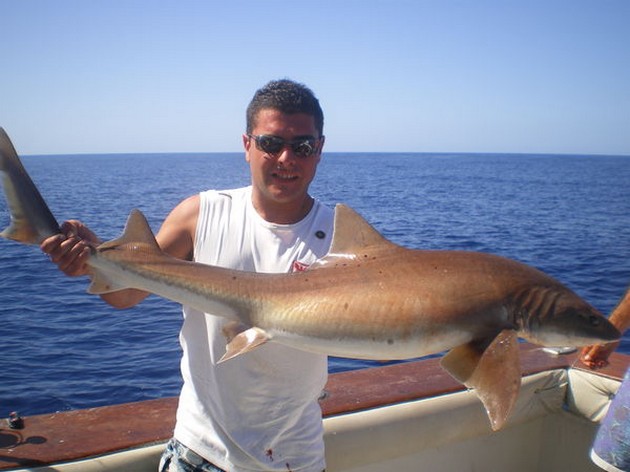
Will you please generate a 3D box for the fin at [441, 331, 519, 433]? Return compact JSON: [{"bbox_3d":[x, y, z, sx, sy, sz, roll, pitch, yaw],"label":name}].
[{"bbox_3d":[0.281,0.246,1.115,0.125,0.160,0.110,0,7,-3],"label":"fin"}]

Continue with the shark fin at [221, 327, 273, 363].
[{"bbox_3d":[-0.119,0.187,1.120,0.090,0.045,0.050,-18,7,2],"label":"shark fin"}]

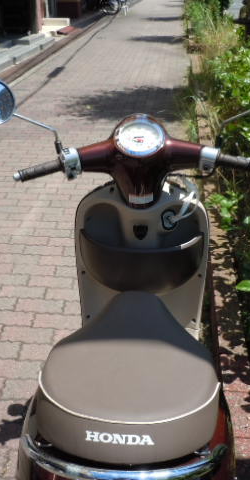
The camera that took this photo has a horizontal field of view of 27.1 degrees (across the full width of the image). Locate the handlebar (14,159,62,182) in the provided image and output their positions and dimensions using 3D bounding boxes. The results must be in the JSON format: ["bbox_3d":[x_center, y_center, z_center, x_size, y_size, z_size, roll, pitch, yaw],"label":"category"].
[{"bbox_3d":[-0.228,-0.181,1.345,0.122,0.034,0.034,-19,31,-11],"label":"handlebar"}]

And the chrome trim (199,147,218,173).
[{"bbox_3d":[0.218,-0.211,1.357,0.043,0.058,0.050,9,28,8],"label":"chrome trim"}]

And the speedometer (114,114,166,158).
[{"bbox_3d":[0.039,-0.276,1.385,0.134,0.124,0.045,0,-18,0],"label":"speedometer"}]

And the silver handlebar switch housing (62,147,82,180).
[{"bbox_3d":[-0.141,-0.201,1.360,0.046,0.075,0.055,-13,29,-6],"label":"silver handlebar switch housing"}]

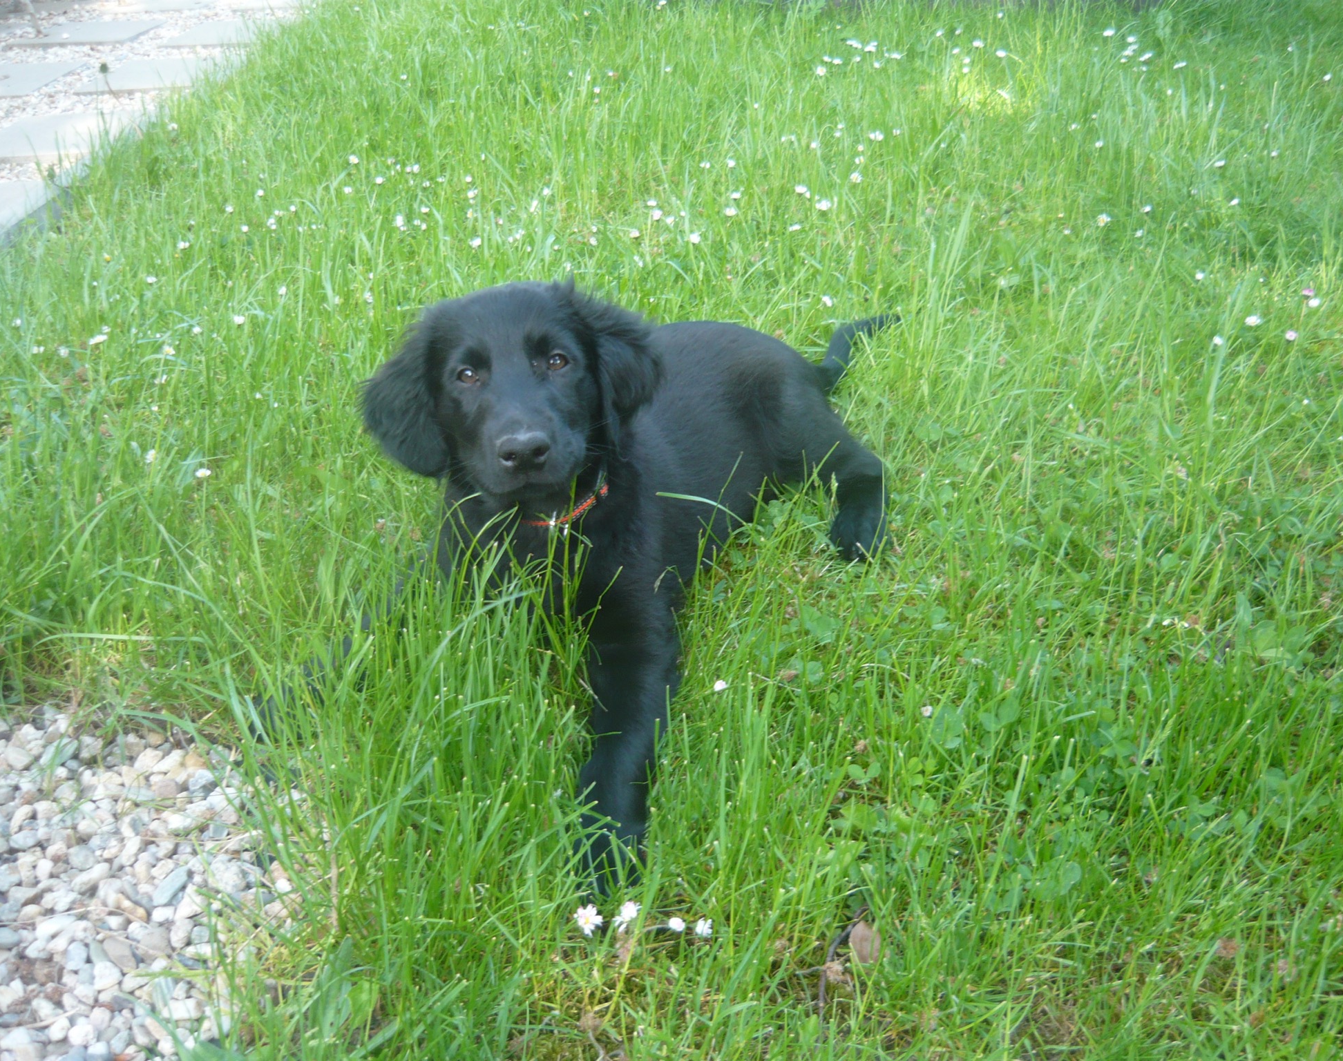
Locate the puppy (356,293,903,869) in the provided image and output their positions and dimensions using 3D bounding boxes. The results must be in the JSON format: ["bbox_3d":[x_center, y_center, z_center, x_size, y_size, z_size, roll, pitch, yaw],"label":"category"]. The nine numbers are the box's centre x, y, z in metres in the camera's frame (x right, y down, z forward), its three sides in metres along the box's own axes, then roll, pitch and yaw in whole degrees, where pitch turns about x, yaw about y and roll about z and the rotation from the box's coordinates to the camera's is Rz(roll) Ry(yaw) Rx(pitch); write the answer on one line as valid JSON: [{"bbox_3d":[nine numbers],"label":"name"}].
[{"bbox_3d":[-0.027,-0.082,1.111,0.330,0.320,0.640,15,34,24],"label":"puppy"}]

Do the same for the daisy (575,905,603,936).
[{"bbox_3d":[-0.051,0.239,0.827,0.018,0.016,0.016,0,31,0],"label":"daisy"}]

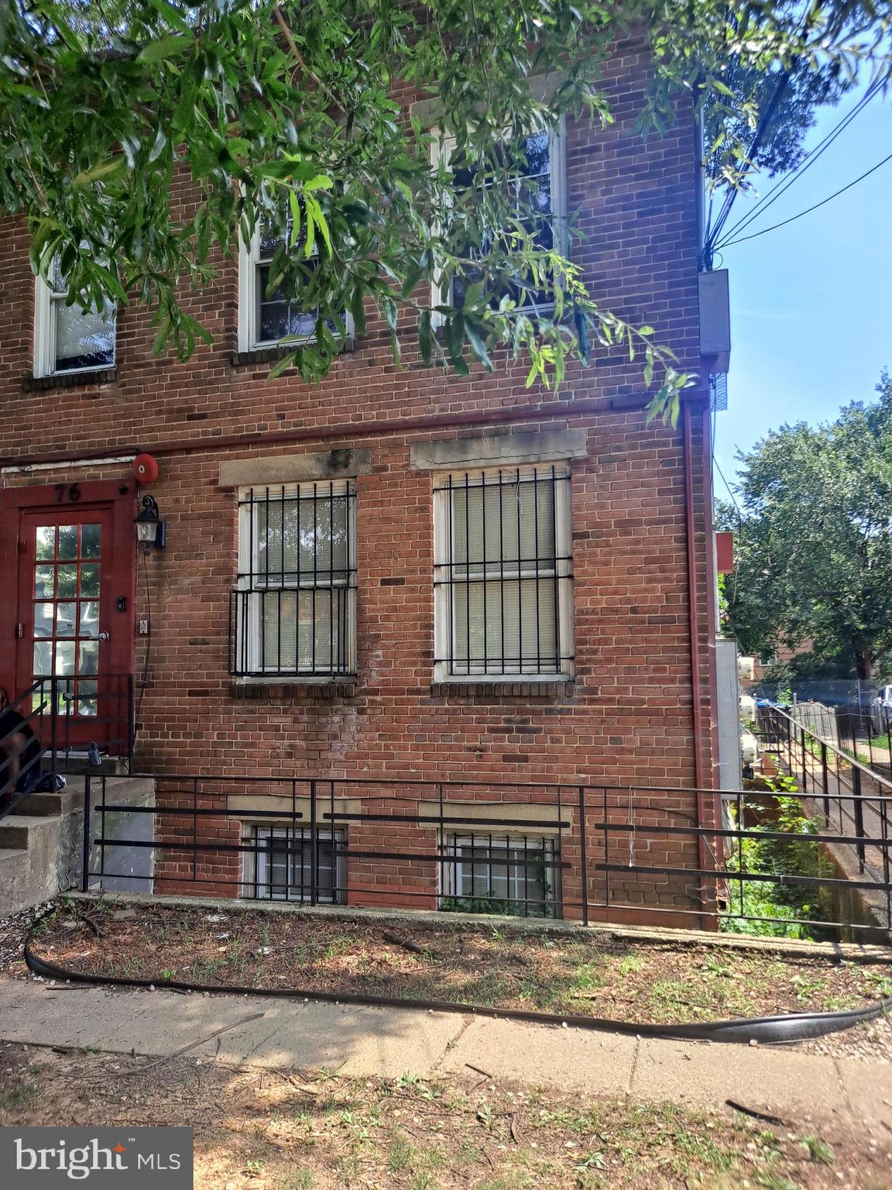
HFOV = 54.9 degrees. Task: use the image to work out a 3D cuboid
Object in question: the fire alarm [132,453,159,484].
[{"bbox_3d":[-2.514,-1.055,7.182,0.250,0.250,0.085,-2,-5,16],"label":"fire alarm"}]

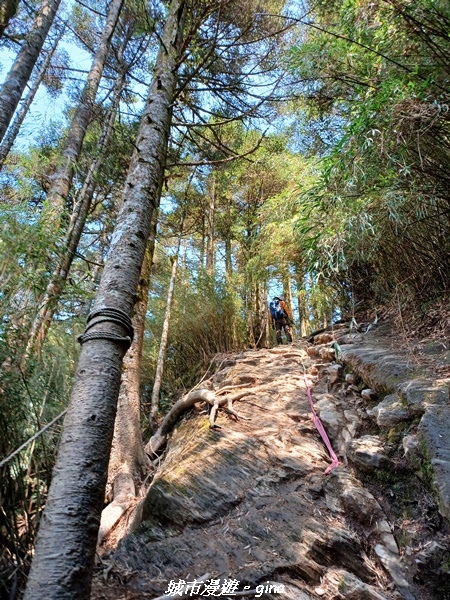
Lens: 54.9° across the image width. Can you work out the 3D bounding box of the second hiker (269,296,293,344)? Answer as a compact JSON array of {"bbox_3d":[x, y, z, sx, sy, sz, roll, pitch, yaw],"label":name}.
[{"bbox_3d":[1.819,0.672,14.200,0.640,1.670,0.550,-7,-30,13],"label":"second hiker"}]

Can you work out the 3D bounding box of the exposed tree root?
[{"bbox_3d":[-0.300,1.430,5.100,1.350,0.900,0.650,12,-31,-19],"label":"exposed tree root"}]

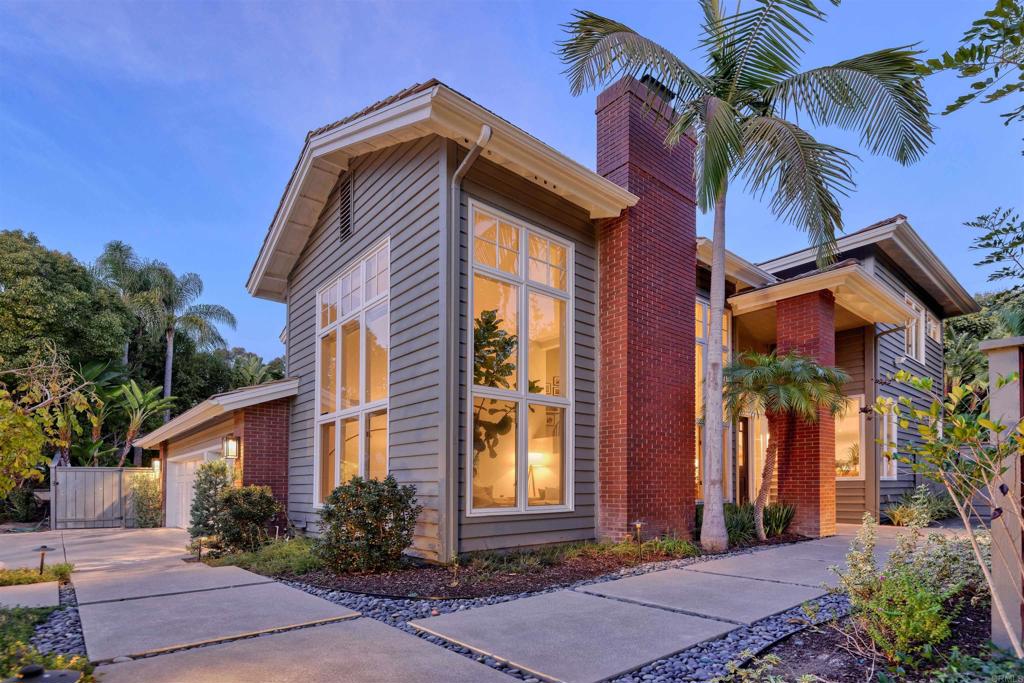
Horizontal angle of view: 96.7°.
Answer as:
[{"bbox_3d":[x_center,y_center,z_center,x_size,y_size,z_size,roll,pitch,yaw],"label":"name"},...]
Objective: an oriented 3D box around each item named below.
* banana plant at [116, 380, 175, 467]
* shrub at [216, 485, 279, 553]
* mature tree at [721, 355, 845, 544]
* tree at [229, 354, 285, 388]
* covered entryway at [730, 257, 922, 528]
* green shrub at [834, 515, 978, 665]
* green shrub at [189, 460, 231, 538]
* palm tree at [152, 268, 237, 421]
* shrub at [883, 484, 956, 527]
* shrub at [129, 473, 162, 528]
[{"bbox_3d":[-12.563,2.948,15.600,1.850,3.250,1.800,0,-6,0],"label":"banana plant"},{"bbox_3d":[-4.900,3.300,8.450,1.100,1.150,1.050,0,-7,0],"label":"shrub"},{"bbox_3d":[4.567,1.753,7.600,1.850,3.100,1.800,0,-6,0],"label":"mature tree"},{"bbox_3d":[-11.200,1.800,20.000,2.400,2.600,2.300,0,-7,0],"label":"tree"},{"bbox_3d":[7.400,1.350,11.100,4.200,5.400,2.700,5,-9,-37],"label":"covered entryway"},{"bbox_3d":[2.850,1.780,3.300,0.900,0.950,0.850,0,-7,0],"label":"green shrub"},{"bbox_3d":[-5.366,2.812,8.100,0.720,1.350,0.720,0,-6,0],"label":"green shrub"},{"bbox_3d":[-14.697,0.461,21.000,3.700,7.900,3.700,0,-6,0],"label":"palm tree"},{"bbox_3d":[8.506,3.444,9.500,1.300,0.800,1.150,0,-6,0],"label":"shrub"},{"bbox_3d":[-11.274,4.891,14.000,0.900,1.720,0.800,0,-6,0],"label":"shrub"}]

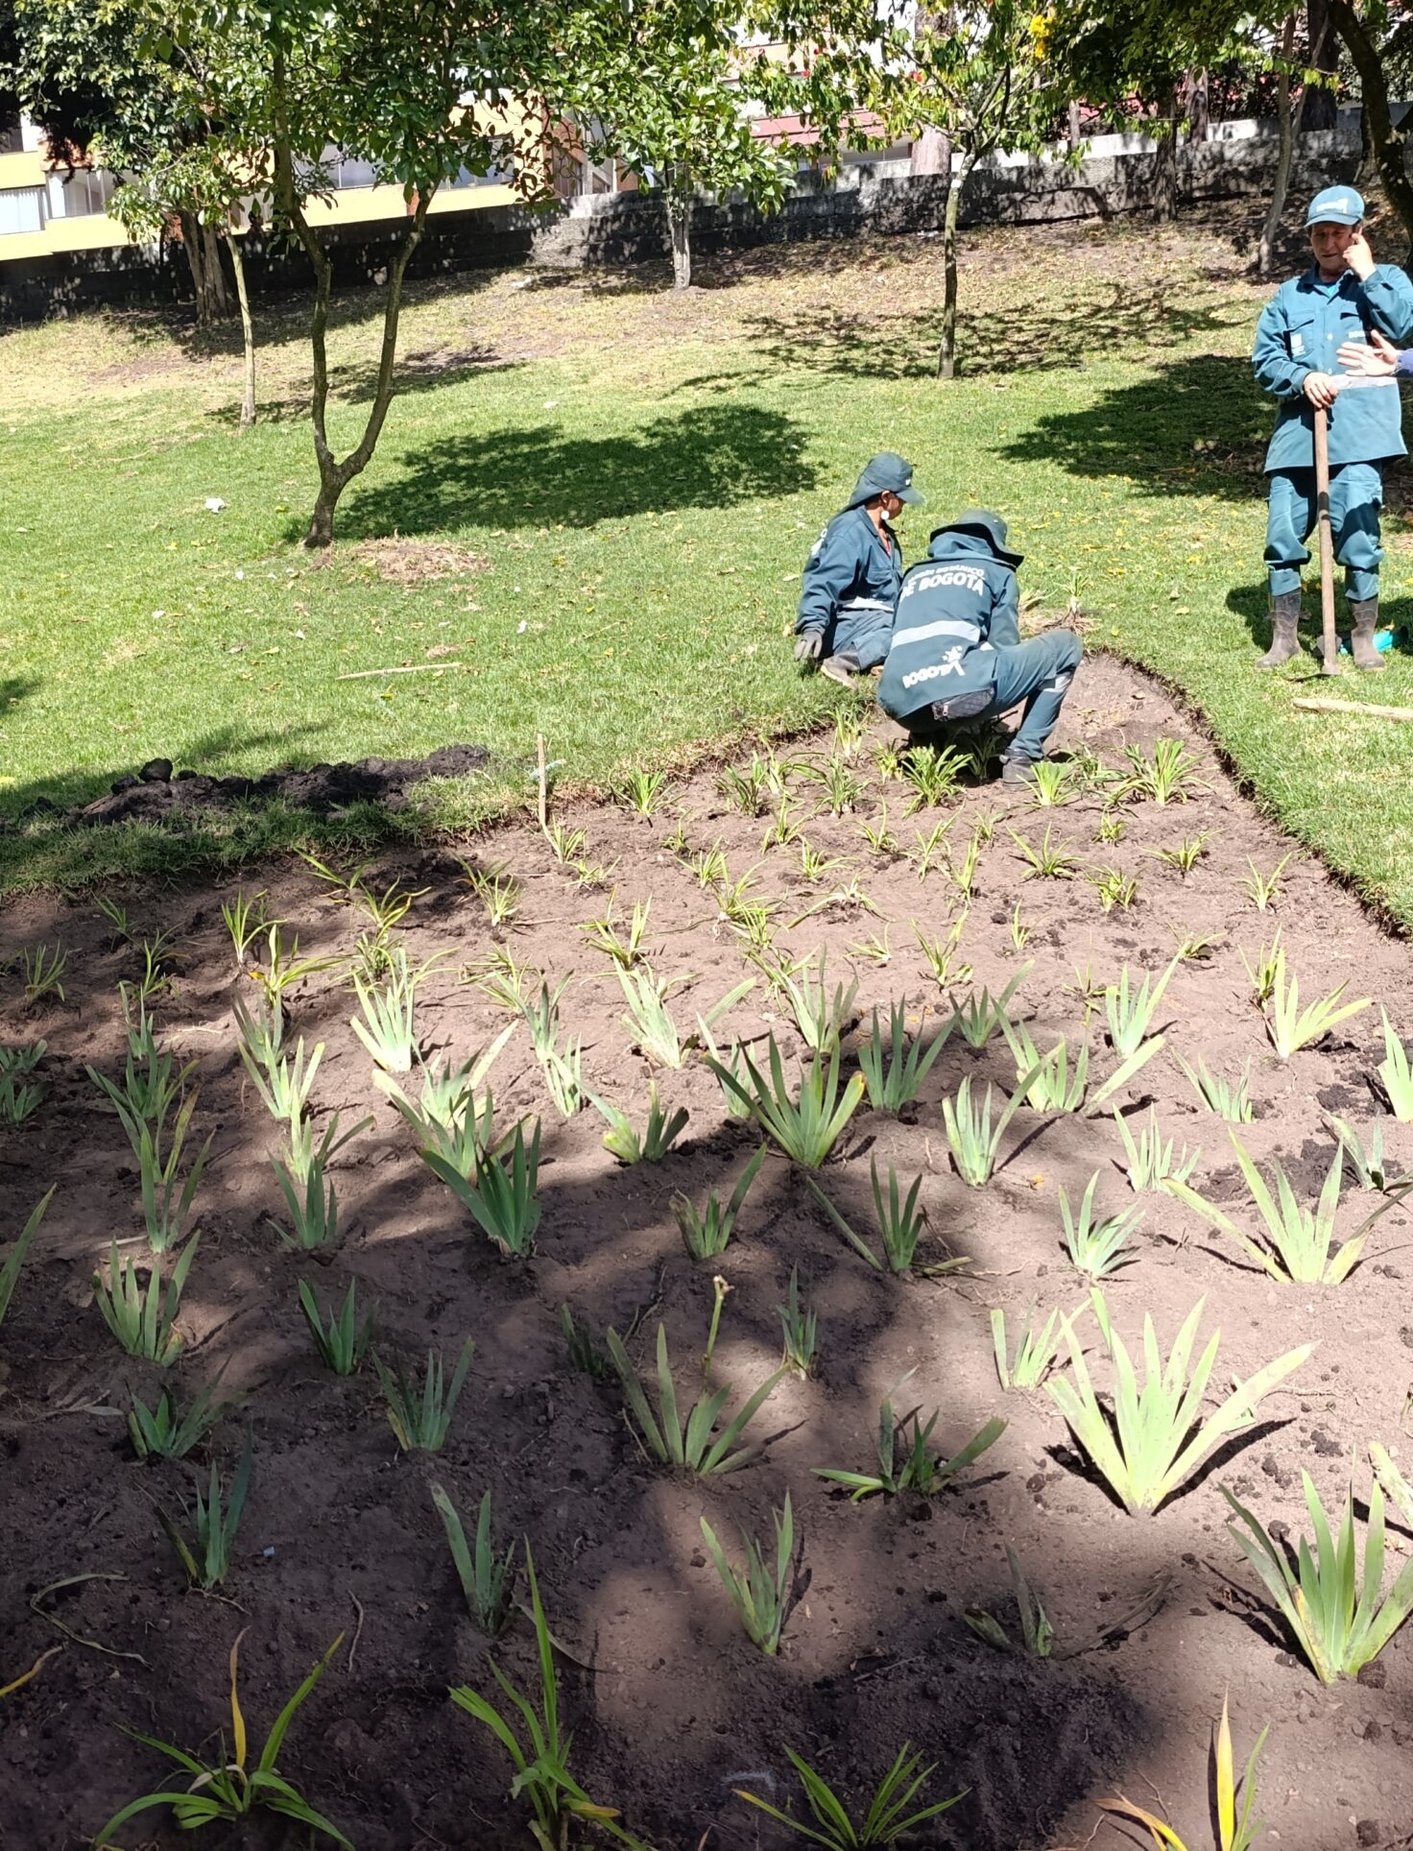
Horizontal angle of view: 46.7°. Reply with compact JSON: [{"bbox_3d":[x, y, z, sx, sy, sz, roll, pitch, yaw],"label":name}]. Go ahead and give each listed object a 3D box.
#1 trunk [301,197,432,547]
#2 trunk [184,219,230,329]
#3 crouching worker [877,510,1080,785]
[{"bbox_3d":[-2.238,-3.614,10.800,0.701,2.134,0.420,-3,11,-11],"label":"trunk"},{"bbox_3d":[-5.444,-7.116,17.800,0.460,1.170,0.400,-1,10,0],"label":"trunk"},{"bbox_3d":[0.853,-0.877,5.100,0.540,0.860,0.720,5,12,33],"label":"crouching worker"}]

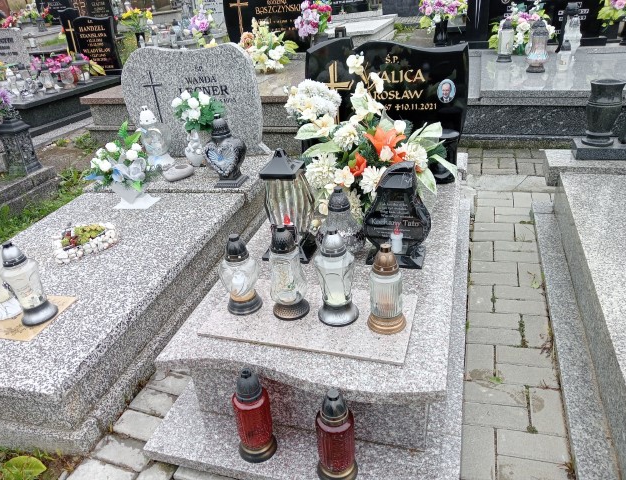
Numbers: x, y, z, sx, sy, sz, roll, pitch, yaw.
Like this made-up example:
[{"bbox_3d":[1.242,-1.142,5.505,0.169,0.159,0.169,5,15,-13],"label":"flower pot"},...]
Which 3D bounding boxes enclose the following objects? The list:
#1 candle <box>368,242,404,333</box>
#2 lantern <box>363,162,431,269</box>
[{"bbox_3d":[0.221,0.140,1.562,0.123,0.270,0.123,3,29,17],"label":"candle"},{"bbox_3d":[0.312,-0.108,1.923,0.250,0.387,0.165,3,29,17],"label":"lantern"}]

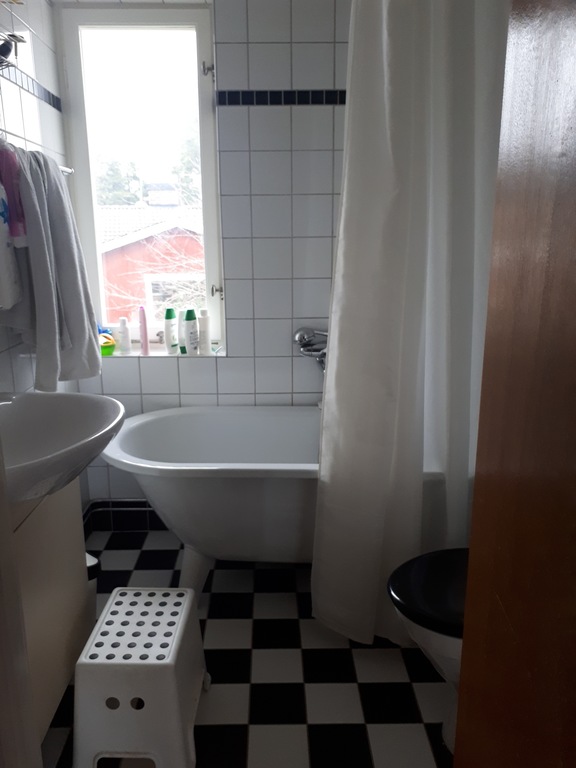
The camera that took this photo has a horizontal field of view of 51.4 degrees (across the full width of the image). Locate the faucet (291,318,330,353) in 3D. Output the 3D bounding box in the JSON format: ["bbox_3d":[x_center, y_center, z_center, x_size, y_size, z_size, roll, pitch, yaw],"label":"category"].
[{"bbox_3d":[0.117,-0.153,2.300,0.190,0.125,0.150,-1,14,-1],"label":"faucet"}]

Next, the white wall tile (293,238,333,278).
[{"bbox_3d":[0.093,-0.474,2.256,0.148,0.148,0.010,0,15,0],"label":"white wall tile"}]

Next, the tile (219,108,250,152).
[{"bbox_3d":[-0.195,-0.925,2.186,0.114,0.149,0.011,-1,14,-1],"label":"tile"}]

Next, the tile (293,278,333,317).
[{"bbox_3d":[0.095,-0.334,2.333,0.150,0.150,0.008,0,14,-1],"label":"tile"}]

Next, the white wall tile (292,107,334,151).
[{"bbox_3d":[0.090,-0.925,2.174,0.149,0.149,0.010,0,13,0],"label":"white wall tile"}]

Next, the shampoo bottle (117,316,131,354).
[{"bbox_3d":[-0.659,-0.195,2.423,0.048,0.146,0.035,0,13,0],"label":"shampoo bottle"}]

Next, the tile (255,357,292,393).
[{"bbox_3d":[-0.056,-0.038,2.407,0.149,0.149,0.011,-1,14,-1],"label":"tile"}]

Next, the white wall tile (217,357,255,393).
[{"bbox_3d":[-0.209,-0.034,2.403,0.150,0.150,0.008,0,14,-1],"label":"white wall tile"}]

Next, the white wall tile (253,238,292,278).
[{"bbox_3d":[-0.058,-0.481,2.293,0.150,0.150,0.008,0,14,-1],"label":"white wall tile"}]

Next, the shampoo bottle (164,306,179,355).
[{"bbox_3d":[-0.469,-0.210,2.395,0.042,0.181,0.066,9,18,33],"label":"shampoo bottle"}]

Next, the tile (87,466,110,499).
[{"bbox_3d":[-0.785,0.412,2.497,0.086,0.147,0.011,-1,14,-1],"label":"tile"}]

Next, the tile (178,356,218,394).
[{"bbox_3d":[-0.355,-0.034,2.377,0.149,0.149,0.010,0,13,0],"label":"tile"}]

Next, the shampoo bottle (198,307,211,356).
[{"bbox_3d":[-0.333,-0.206,2.392,0.046,0.177,0.040,0,13,0],"label":"shampoo bottle"}]

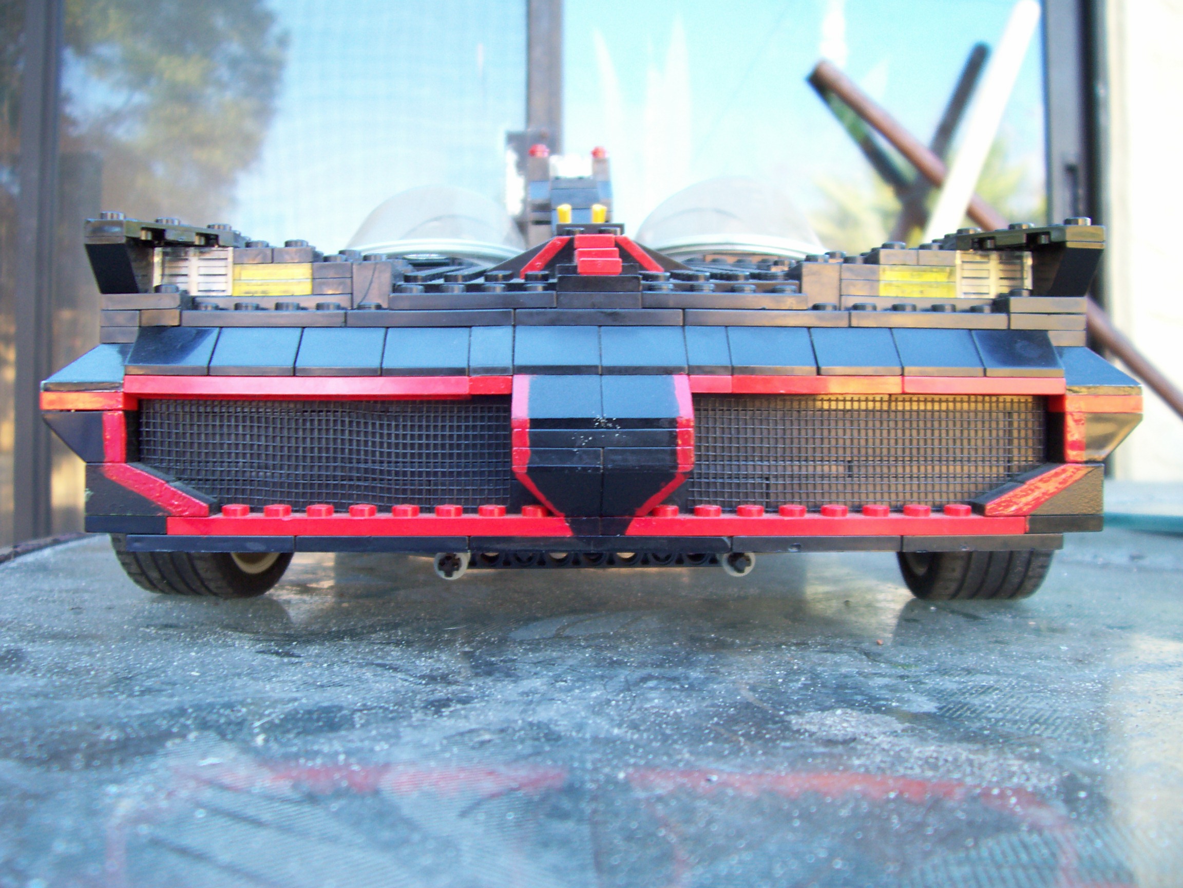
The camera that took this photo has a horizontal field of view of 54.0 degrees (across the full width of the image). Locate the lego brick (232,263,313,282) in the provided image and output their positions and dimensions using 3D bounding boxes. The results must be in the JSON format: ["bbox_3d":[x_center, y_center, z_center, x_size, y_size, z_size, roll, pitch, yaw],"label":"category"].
[{"bbox_3d":[-0.062,-0.034,0.231,0.016,0.003,0.008,0,1,-2],"label":"lego brick"}]

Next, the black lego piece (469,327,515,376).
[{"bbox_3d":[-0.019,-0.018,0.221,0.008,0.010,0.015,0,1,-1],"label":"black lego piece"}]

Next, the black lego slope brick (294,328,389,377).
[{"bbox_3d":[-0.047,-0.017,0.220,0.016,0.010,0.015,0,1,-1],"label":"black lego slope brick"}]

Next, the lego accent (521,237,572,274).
[{"bbox_3d":[-0.009,-0.040,0.244,0.010,0.010,0.015,0,1,-2],"label":"lego accent"}]

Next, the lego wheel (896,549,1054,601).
[{"bbox_3d":[0.085,0.014,0.264,0.022,0.043,0.043,0,1,-1],"label":"lego wheel"}]

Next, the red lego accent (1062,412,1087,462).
[{"bbox_3d":[0.090,-0.001,0.220,0.004,0.010,0.006,0,1,-1],"label":"red lego accent"}]

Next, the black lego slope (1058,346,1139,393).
[{"bbox_3d":[0.095,-0.014,0.223,0.016,0.010,0.014,0,1,-2],"label":"black lego slope"}]

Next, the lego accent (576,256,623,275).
[{"bbox_3d":[0.002,-0.034,0.228,0.009,0.004,0.007,0,2,-2],"label":"lego accent"}]

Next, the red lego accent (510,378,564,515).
[{"bbox_3d":[-0.010,0.000,0.209,0.010,0.026,0.009,0,1,-2],"label":"red lego accent"}]

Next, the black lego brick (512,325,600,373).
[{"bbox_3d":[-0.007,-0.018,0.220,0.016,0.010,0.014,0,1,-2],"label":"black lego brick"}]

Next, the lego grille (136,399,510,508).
[{"bbox_3d":[-0.051,0.002,0.220,0.071,0.021,0.002,0,1,-2],"label":"lego grille"}]

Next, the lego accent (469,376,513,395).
[{"bbox_3d":[-0.019,-0.011,0.218,0.008,0.003,0.009,0,1,-1],"label":"lego accent"}]

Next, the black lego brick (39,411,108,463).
[{"bbox_3d":[-0.093,-0.001,0.217,0.014,0.010,0.011,0,1,-2],"label":"black lego brick"}]

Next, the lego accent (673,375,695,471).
[{"bbox_3d":[0.017,-0.004,0.210,0.003,0.017,0.008,0,1,-2],"label":"lego accent"}]

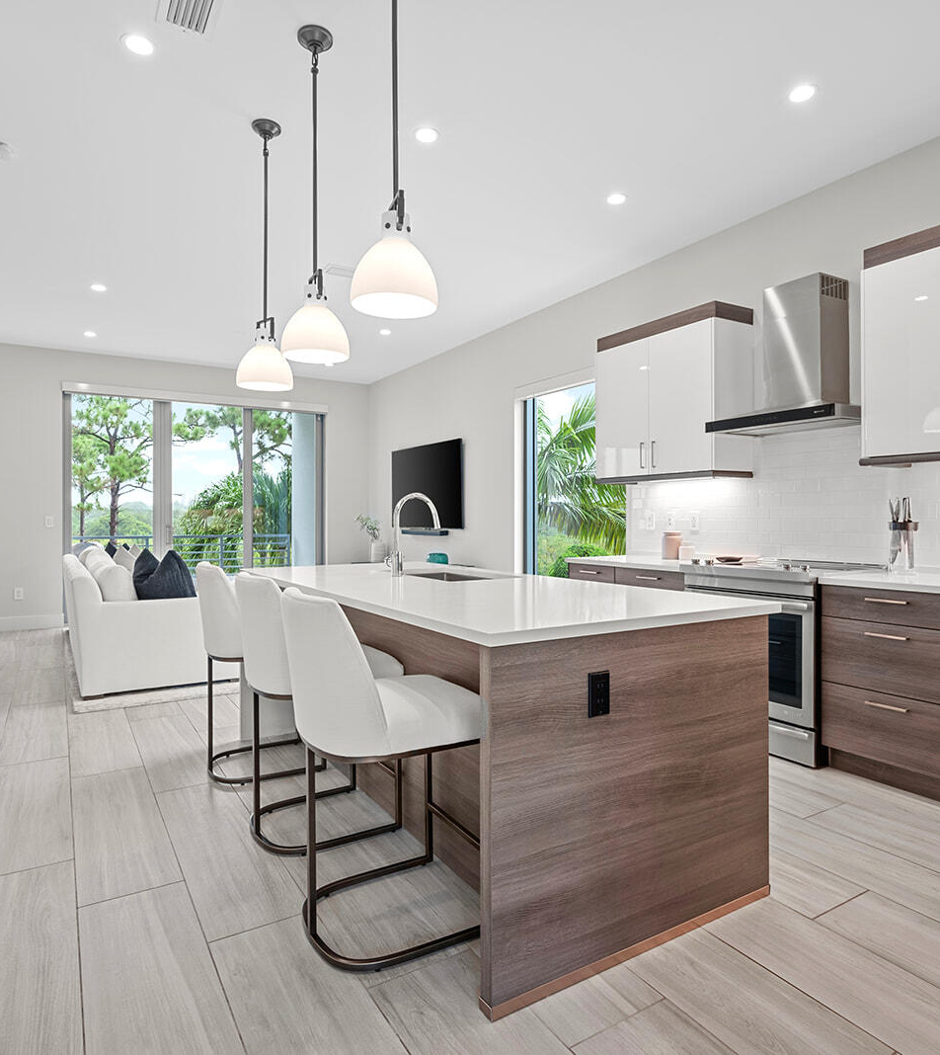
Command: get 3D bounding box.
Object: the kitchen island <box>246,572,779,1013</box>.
[{"bbox_3d":[-0.112,0.700,2.873,1.143,0.925,2.425,0,1,-32],"label":"kitchen island"}]

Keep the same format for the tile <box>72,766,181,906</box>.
[{"bbox_3d":[-1.390,1.167,2.605,0.302,0.010,1.206,0,0,-32],"label":"tile"}]

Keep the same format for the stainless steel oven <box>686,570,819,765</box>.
[{"bbox_3d":[1.704,0.696,3.622,0.710,0.937,0.762,0,1,-32],"label":"stainless steel oven"}]

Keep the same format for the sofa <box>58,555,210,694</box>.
[{"bbox_3d":[-2.950,0.678,5.884,1.100,0.855,3.210,0,1,-32],"label":"sofa"}]

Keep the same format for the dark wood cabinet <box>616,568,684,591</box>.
[{"bbox_3d":[1.373,0.711,4.235,0.620,0.892,0.607,0,1,-32],"label":"dark wood cabinet"}]

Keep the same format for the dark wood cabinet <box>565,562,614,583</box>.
[{"bbox_3d":[1.089,0.706,4.688,0.620,0.892,0.463,0,1,-32],"label":"dark wood cabinet"}]

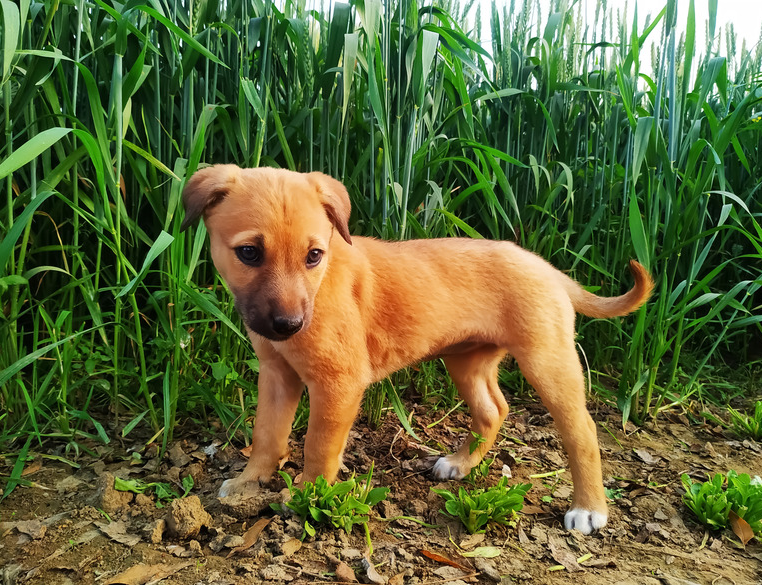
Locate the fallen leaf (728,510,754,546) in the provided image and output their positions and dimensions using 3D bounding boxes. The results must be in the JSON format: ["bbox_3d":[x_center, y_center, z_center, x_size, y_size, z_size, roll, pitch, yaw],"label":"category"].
[{"bbox_3d":[0.327,0.214,0.492,0.013,0.030,0.006,-13,-32,-9],"label":"fallen leaf"}]

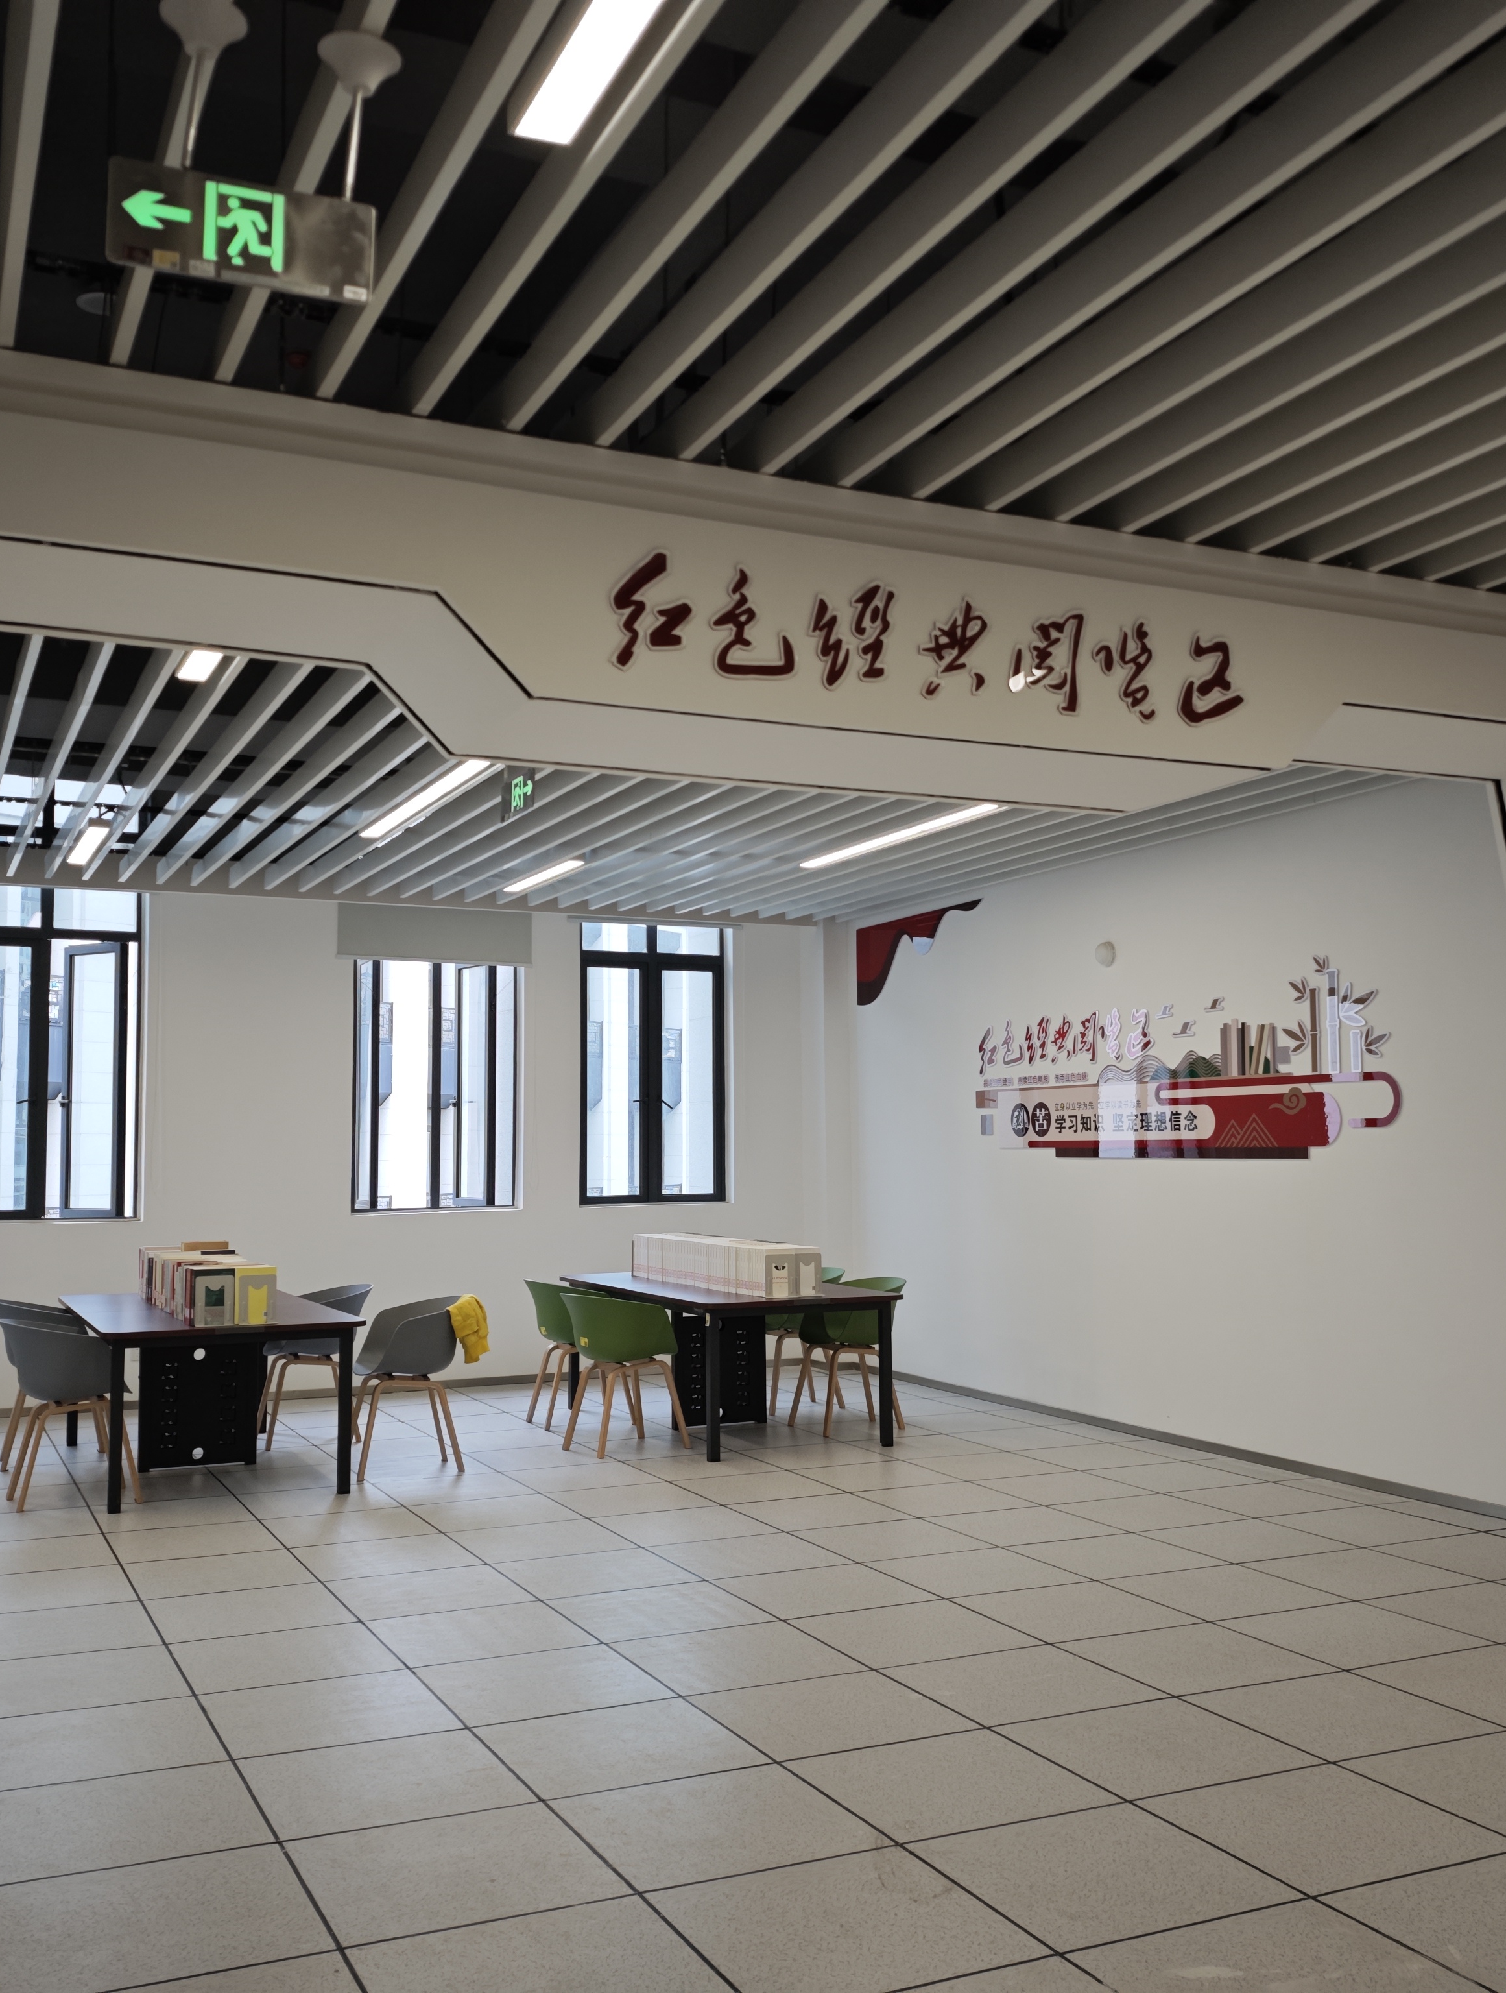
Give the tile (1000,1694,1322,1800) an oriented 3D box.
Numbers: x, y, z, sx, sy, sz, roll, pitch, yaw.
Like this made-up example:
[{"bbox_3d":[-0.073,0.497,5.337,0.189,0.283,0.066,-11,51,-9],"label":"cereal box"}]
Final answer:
[{"bbox_3d":[1.022,1.919,4.504,0.600,0.020,0.600,2,-5,-25],"label":"tile"}]

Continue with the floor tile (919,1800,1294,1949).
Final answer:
[{"bbox_3d":[0.716,1.806,3.644,0.585,0.020,0.585,2,-6,-25],"label":"floor tile"}]

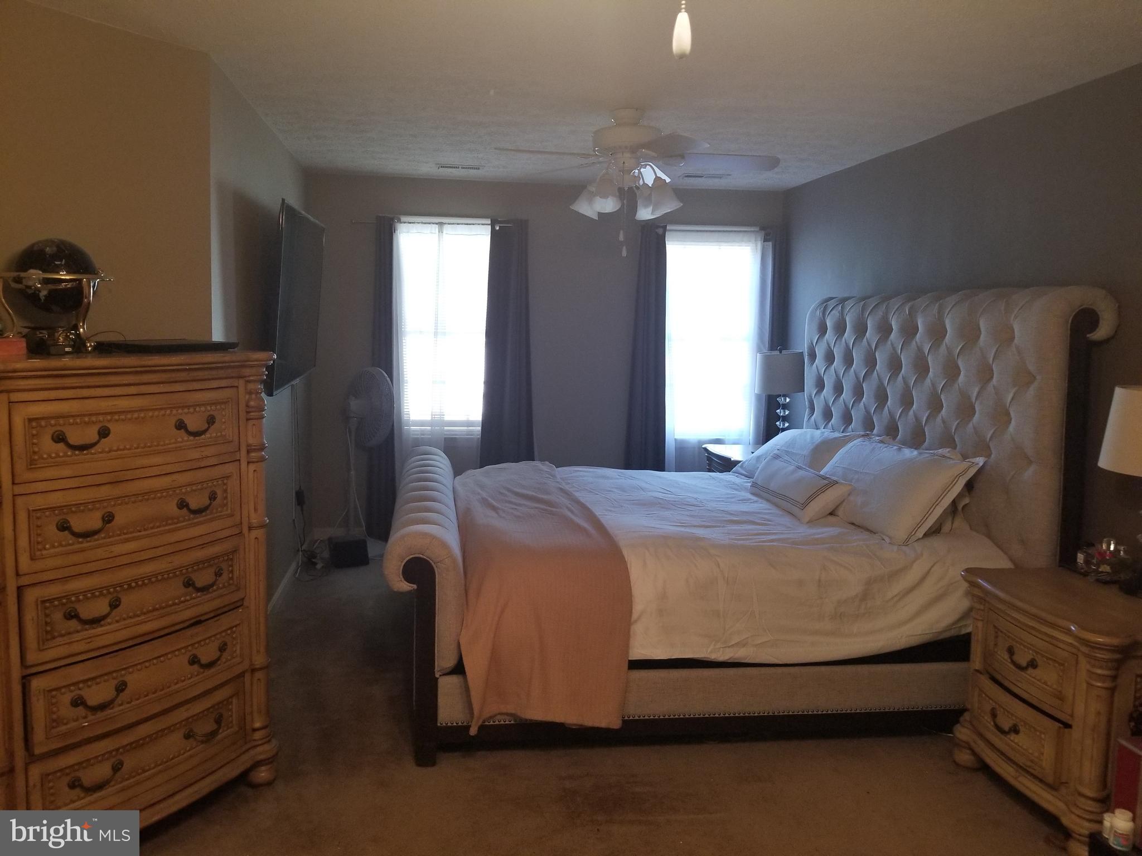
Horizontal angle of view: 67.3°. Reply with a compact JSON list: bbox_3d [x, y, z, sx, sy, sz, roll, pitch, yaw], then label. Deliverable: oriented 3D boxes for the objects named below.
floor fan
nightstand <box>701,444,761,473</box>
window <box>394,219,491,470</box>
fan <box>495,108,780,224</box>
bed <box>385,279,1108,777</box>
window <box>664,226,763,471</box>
[{"bbox_3d":[-1.324,0.212,5.365,0.420,1.190,0.480,-4,8,-35],"label":"floor fan"},{"bbox_3d":[1.186,0.498,5.476,0.540,0.690,0.660,0,7,-9],"label":"nightstand"},{"bbox_3d":[-0.857,-0.619,5.734,0.650,1.550,0.100,0,7,-9],"label":"window"},{"bbox_3d":[0.282,-1.194,3.927,1.300,0.490,1.300,0,7,-9],"label":"fan"},{"bbox_3d":[0.516,0.192,3.917,2.540,1.650,2.000,0,7,-8],"label":"bed"},{"bbox_3d":[0.965,-0.621,6.026,0.690,1.550,0.100,0,7,-9],"label":"window"}]

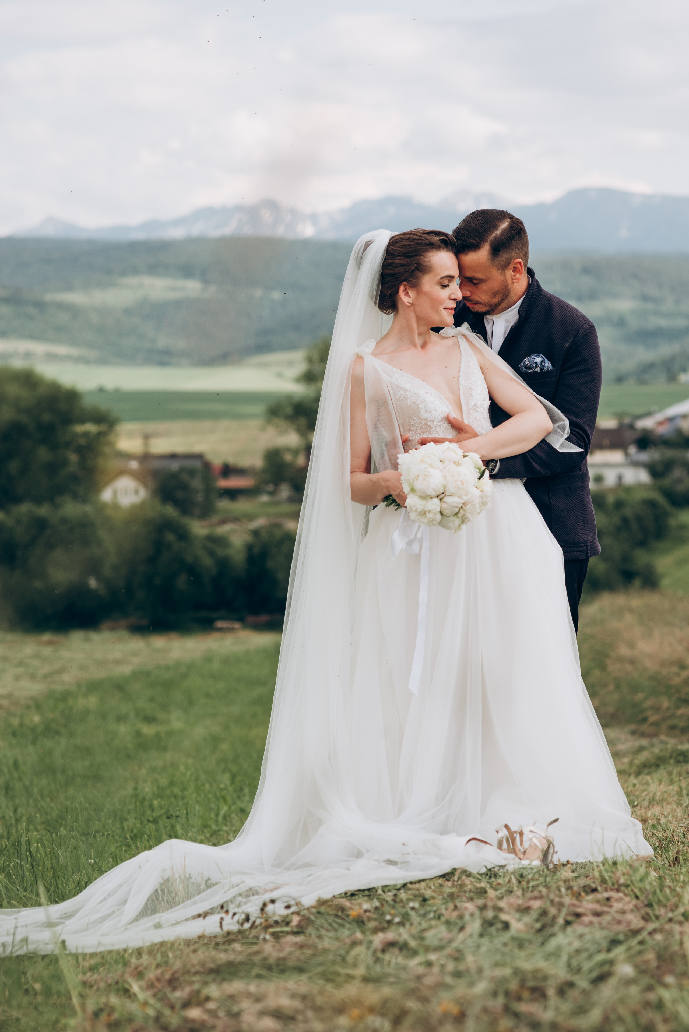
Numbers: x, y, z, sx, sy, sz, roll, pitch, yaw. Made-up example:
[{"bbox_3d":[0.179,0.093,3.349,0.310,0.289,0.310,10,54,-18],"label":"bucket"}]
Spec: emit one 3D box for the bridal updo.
[{"bbox_3d":[0.187,-0.625,6.250,0.210,0.215,0.170,2,4,27],"label":"bridal updo"}]

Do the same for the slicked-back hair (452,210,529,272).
[{"bbox_3d":[0.380,-0.716,6.360,0.205,0.150,0.170,-22,16,-34],"label":"slicked-back hair"}]

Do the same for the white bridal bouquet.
[{"bbox_3d":[0.239,-0.070,6.000,0.230,0.230,0.260,-1,3,-24],"label":"white bridal bouquet"}]

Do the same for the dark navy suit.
[{"bbox_3d":[0.469,0.098,6.400,0.530,1.460,0.450,2,4,35],"label":"dark navy suit"}]

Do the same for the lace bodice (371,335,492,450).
[{"bbox_3d":[0.225,-0.293,6.220,0.310,0.345,0.235,-2,4,-27],"label":"lace bodice"}]

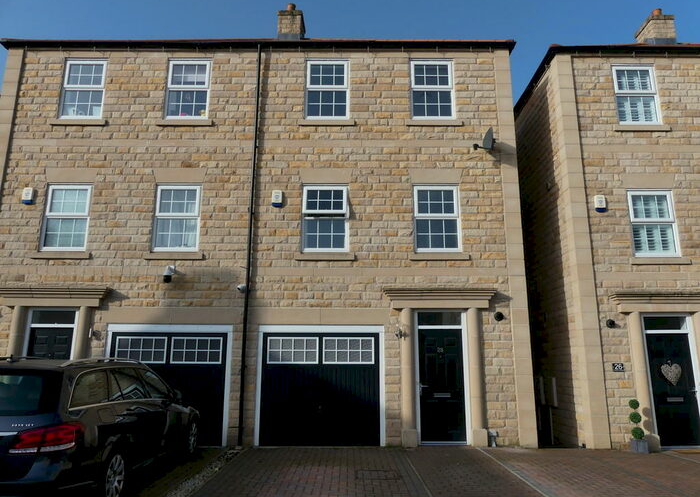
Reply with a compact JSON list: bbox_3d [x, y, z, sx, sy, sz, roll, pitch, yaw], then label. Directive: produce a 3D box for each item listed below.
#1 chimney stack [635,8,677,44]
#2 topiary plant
[{"bbox_3d":[9.220,-6.575,15.254,0.700,1.500,0.770,0,-13,0],"label":"chimney stack"},{"bbox_3d":[4.835,2.879,8.497,0.215,0.660,0.215,0,-13,0],"label":"topiary plant"}]

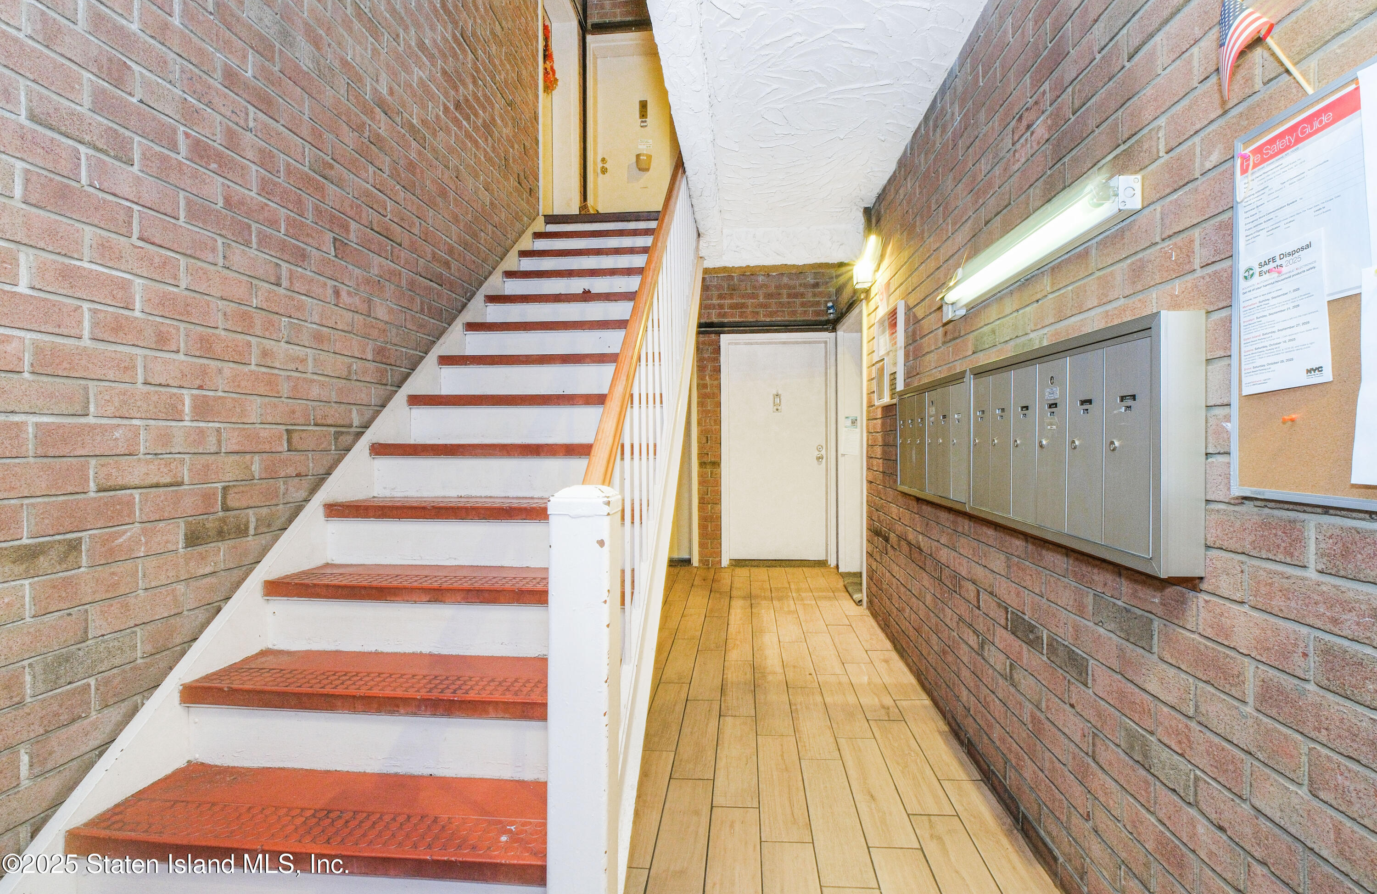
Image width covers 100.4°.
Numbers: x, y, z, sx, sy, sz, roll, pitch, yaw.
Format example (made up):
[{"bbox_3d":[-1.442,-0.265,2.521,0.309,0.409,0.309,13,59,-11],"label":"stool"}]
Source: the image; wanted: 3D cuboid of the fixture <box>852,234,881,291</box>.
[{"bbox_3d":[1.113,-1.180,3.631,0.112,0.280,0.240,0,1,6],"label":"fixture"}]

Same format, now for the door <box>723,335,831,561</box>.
[{"bbox_3d":[0.804,0.013,5.202,0.960,2.045,0.090,0,1,6],"label":"door"}]

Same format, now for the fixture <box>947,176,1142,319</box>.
[{"bbox_3d":[0.934,-0.511,1.653,0.094,0.084,0.940,0,1,6],"label":"fixture"}]

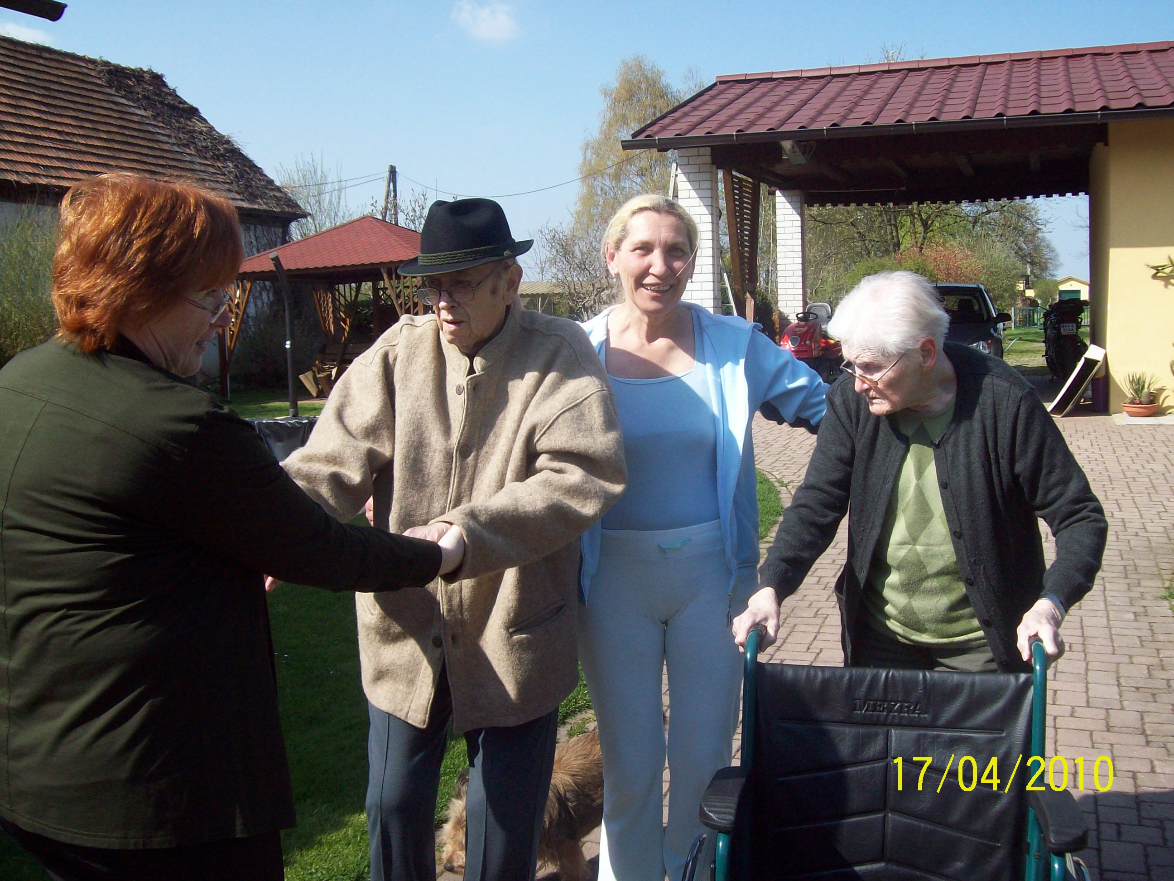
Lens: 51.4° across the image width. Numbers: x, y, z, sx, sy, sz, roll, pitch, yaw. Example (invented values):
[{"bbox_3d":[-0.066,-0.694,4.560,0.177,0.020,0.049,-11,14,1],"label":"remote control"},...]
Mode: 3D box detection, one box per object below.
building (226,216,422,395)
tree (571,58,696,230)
[{"bbox_3d":[-3.623,-2.318,20.591,3.974,2.888,3.974,1,7,19],"label":"building"},{"bbox_3d":[2.447,-10.399,51.126,6.600,11.088,6.600,-2,7,0],"label":"tree"}]

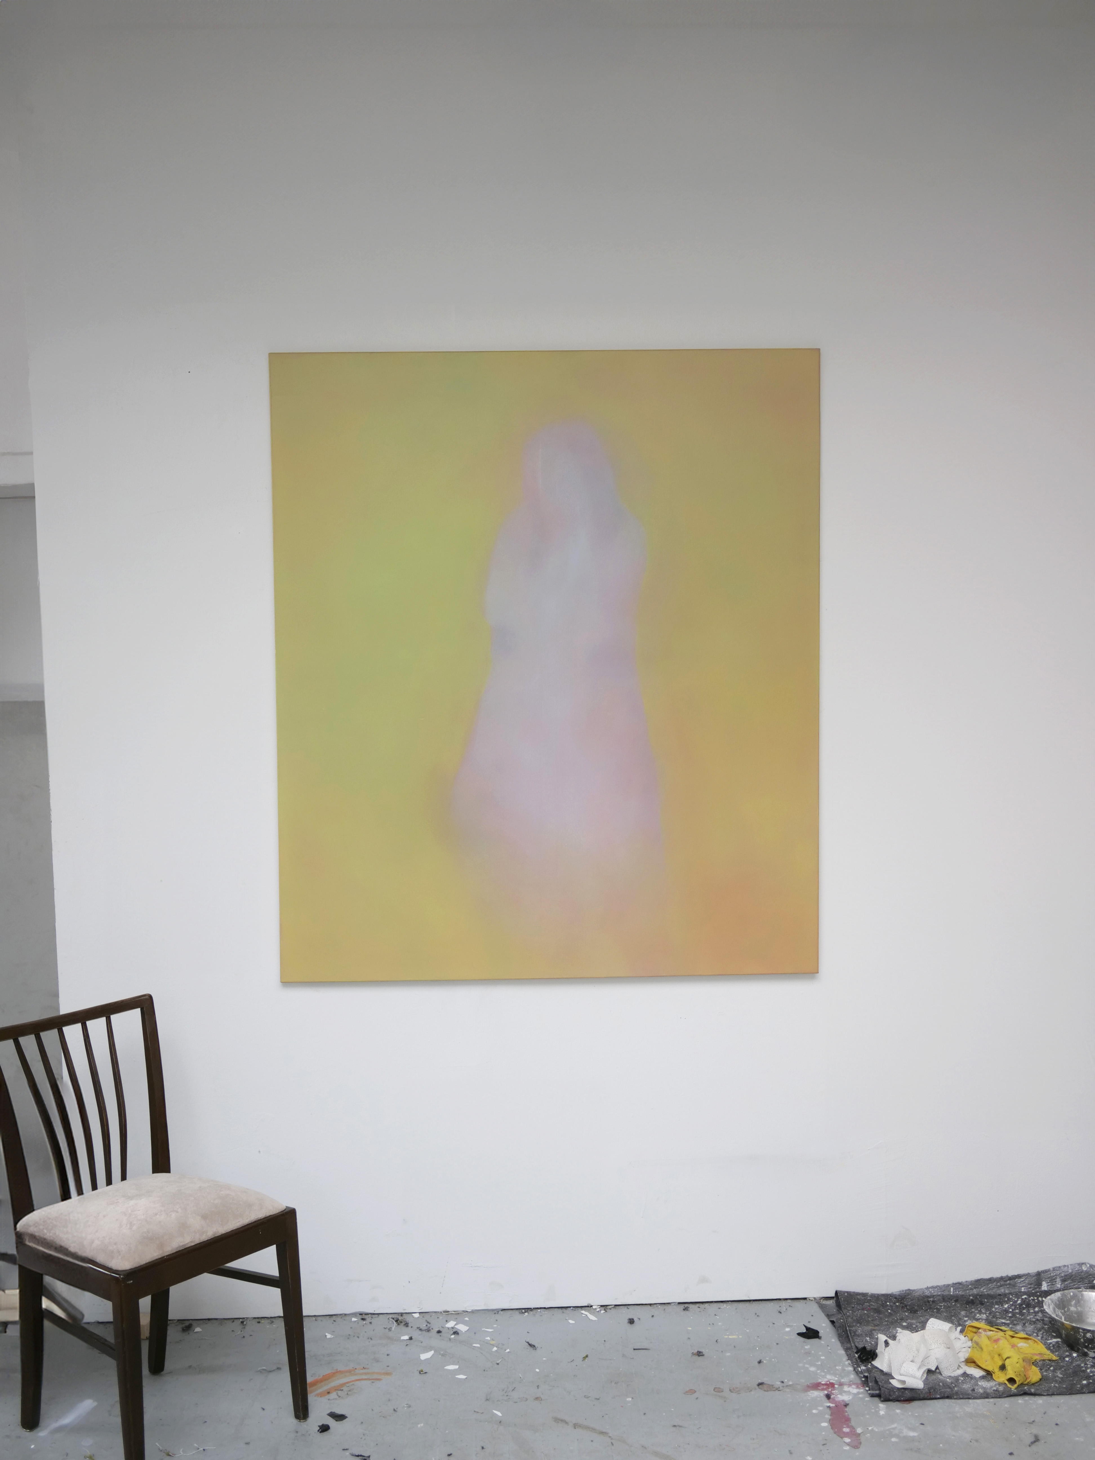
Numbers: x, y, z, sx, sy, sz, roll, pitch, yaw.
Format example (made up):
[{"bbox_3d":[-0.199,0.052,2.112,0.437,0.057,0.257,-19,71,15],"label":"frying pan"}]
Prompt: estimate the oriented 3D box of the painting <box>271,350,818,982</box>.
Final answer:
[{"bbox_3d":[0.002,-0.145,3.998,1.285,1.481,0.035,-1,4,-1],"label":"painting"}]

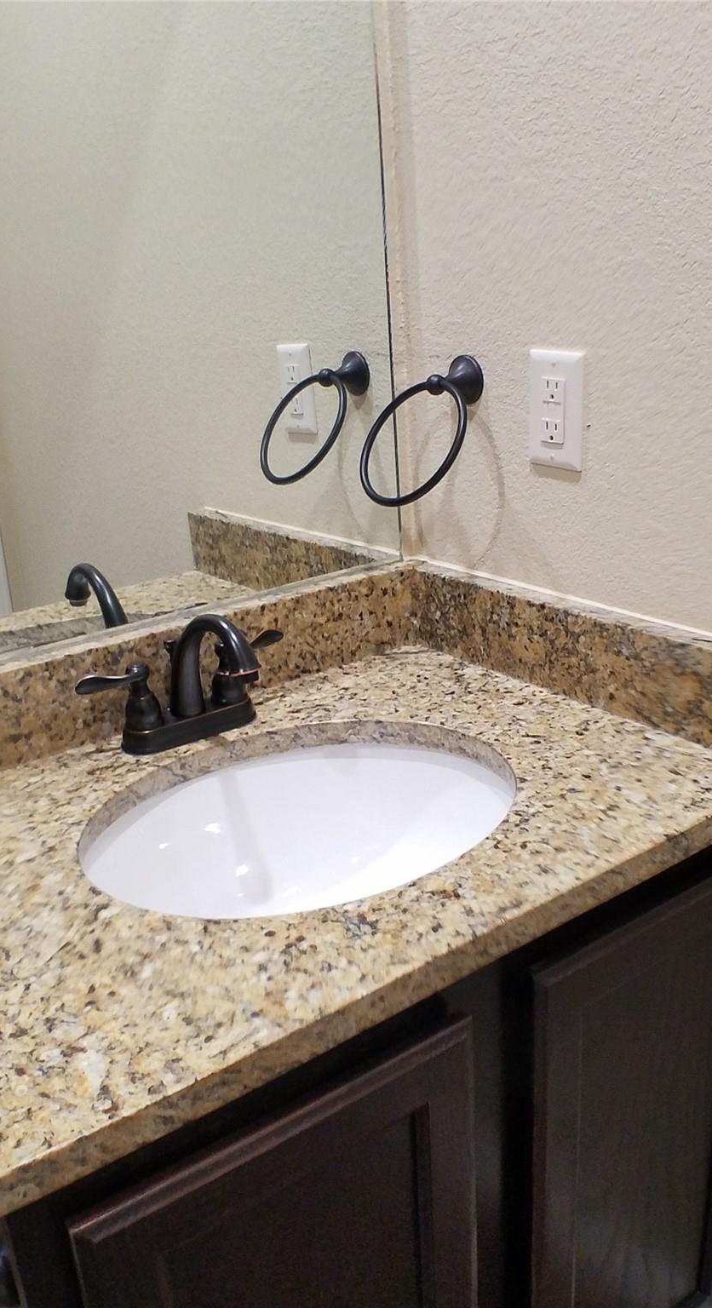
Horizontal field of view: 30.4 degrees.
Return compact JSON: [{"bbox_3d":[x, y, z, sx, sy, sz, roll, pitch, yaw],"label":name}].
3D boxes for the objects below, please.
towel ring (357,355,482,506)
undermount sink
[{"bbox_3d":[0.078,-0.240,1.417,0.128,0.151,0.152,-16,23,-34],"label":"towel ring"},{"bbox_3d":[-0.041,0.223,1.213,0.433,0.161,0.360,-16,23,-34],"label":"undermount sink"}]

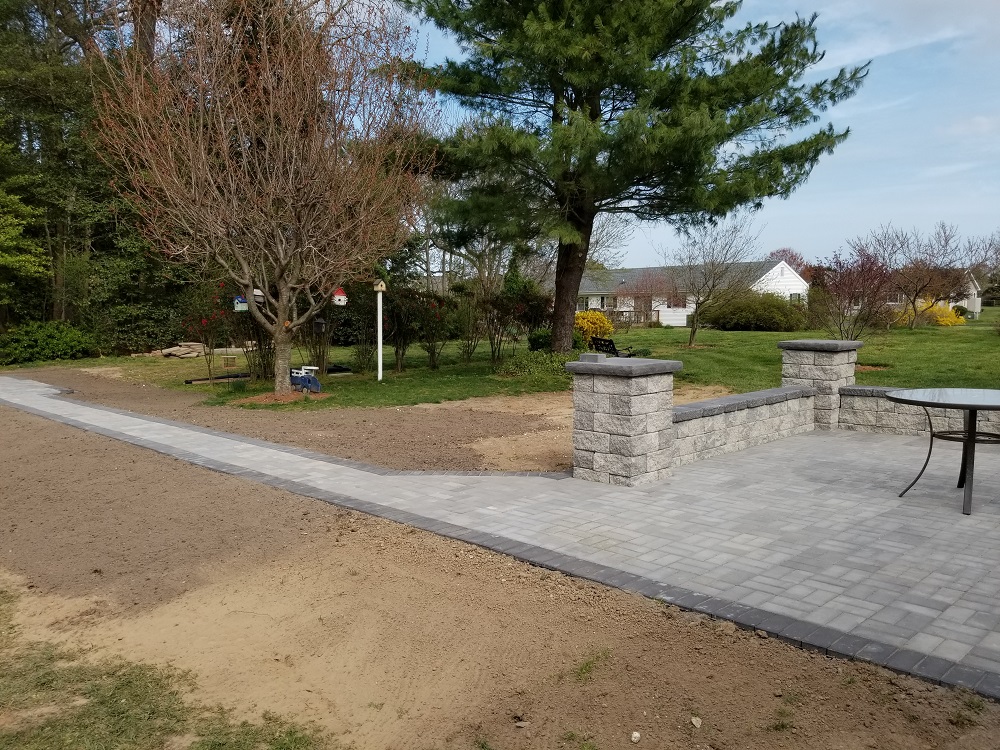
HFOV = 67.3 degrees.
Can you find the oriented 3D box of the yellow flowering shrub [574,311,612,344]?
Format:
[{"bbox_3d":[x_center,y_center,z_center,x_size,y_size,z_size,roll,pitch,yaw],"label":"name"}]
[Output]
[{"bbox_3d":[2.957,-1.392,24.146,1.300,1.250,1.250,0,5,7],"label":"yellow flowering shrub"}]

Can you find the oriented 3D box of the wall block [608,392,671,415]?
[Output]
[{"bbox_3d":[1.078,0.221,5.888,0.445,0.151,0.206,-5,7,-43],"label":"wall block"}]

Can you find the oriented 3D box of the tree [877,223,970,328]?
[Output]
[{"bbox_3d":[22.454,-5.292,39.761,4.600,5.600,4.500,2,6,29],"label":"tree"}]

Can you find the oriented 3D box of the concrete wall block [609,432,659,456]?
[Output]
[{"bbox_3d":[1.049,0.531,5.884,0.356,0.151,0.206,-5,7,-43],"label":"concrete wall block"}]

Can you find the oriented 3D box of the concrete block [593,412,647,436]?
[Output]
[{"bbox_3d":[0.945,0.382,5.897,0.205,0.153,0.362,-5,7,-43],"label":"concrete block"}]

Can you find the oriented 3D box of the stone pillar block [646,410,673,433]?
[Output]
[{"bbox_3d":[1.197,0.364,6.010,0.356,0.151,0.206,-5,7,-43],"label":"stone pillar block"}]

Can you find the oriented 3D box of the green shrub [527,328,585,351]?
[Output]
[{"bbox_3d":[1.658,-0.948,22.269,1.650,0.720,1.200,0,5,4],"label":"green shrub"}]

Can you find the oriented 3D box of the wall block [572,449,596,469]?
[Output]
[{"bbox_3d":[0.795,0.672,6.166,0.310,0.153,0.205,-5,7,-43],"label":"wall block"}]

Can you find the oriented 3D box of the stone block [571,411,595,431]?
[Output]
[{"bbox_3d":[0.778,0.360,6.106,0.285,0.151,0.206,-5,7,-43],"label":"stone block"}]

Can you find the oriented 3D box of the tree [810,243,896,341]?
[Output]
[{"bbox_3d":[7.956,-1.551,16.883,1.850,2.750,1.850,1,5,25],"label":"tree"}]

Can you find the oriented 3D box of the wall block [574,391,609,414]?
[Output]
[{"bbox_3d":[0.802,0.216,6.034,0.205,0.153,0.362,-5,7,-43],"label":"wall block"}]

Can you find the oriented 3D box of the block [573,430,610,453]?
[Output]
[{"bbox_3d":[0.802,0.520,6.038,0.206,0.151,0.356,-5,7,-43],"label":"block"}]

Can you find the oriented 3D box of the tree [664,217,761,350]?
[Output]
[{"bbox_3d":[7.388,-3.339,26.302,3.400,4.650,3.300,0,5,16],"label":"tree"}]

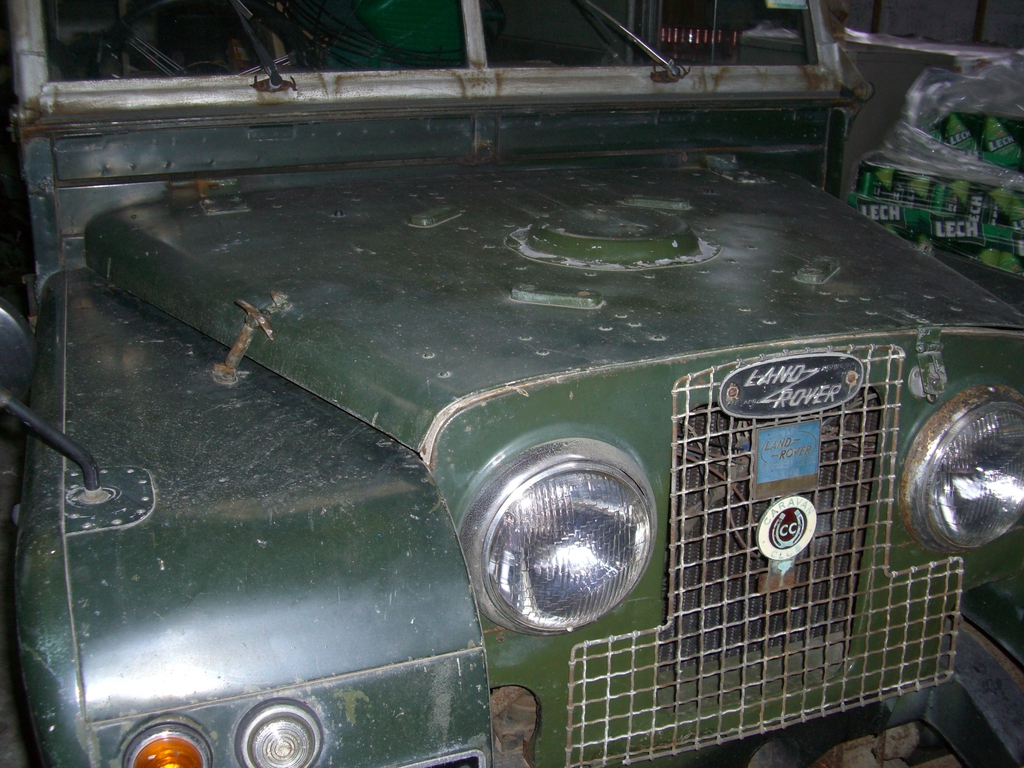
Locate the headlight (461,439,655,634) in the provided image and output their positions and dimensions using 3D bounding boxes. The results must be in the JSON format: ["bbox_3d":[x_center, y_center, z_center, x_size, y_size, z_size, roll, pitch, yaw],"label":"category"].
[{"bbox_3d":[0.051,0.156,1.104,0.212,0.212,0.080,-8,19,-20],"label":"headlight"}]

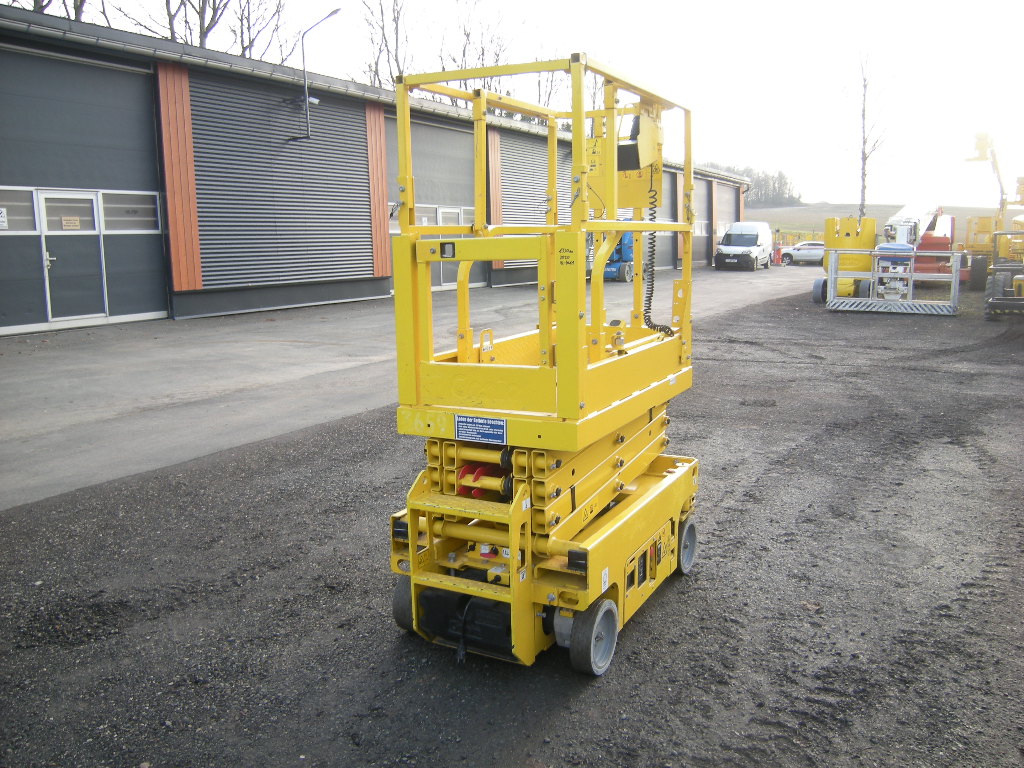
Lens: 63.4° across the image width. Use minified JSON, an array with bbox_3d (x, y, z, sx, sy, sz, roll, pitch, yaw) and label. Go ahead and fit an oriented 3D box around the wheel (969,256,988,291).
[{"bbox_3d":[12.040,-2.842,21.400,0.370,0.890,0.890,4,11,31],"label":"wheel"}]

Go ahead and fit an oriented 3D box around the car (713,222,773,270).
[{"bbox_3d":[10.470,-6.220,37.450,1.830,2.100,4.550,3,10,27],"label":"car"}]

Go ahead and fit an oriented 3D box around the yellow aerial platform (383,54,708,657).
[{"bbox_3d":[0.156,-0.103,3.171,0.770,1.980,1.420,4,11,28],"label":"yellow aerial platform"}]

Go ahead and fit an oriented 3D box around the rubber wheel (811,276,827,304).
[{"bbox_3d":[6.838,-2.044,18.300,0.210,0.560,0.560,6,12,40],"label":"rubber wheel"}]

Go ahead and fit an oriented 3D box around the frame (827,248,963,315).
[{"bbox_3d":[7.323,-1.948,15.900,2.330,1.170,0.880,5,11,26],"label":"frame"}]

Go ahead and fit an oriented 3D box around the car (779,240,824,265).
[{"bbox_3d":[18.311,-8.083,51.500,4.400,1.550,1.820,3,10,28],"label":"car"}]

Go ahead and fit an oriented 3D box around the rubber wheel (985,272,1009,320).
[{"bbox_3d":[8.114,-1.452,13.900,0.310,0.760,0.760,5,11,34],"label":"rubber wheel"}]

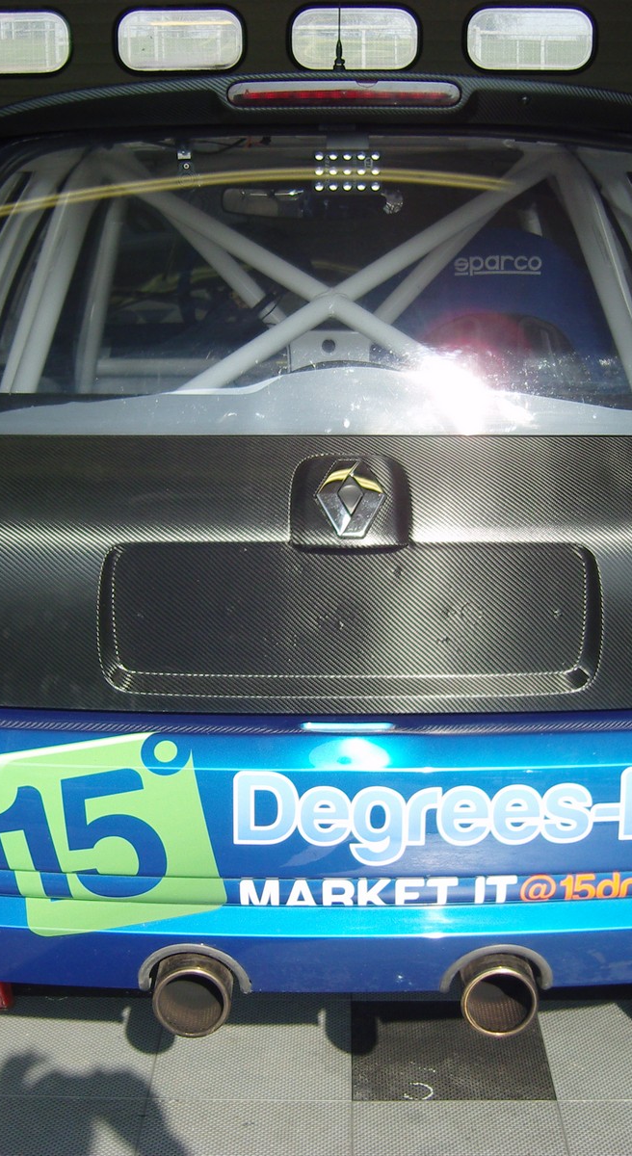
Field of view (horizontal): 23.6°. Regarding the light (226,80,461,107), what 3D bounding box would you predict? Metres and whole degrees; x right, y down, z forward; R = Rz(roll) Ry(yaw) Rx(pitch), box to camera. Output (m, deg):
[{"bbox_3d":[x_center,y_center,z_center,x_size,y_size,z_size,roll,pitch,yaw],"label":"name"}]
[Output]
[{"bbox_3d":[0.032,-0.580,1.793,0.280,0.036,0.045,0,14,0],"label":"light"}]

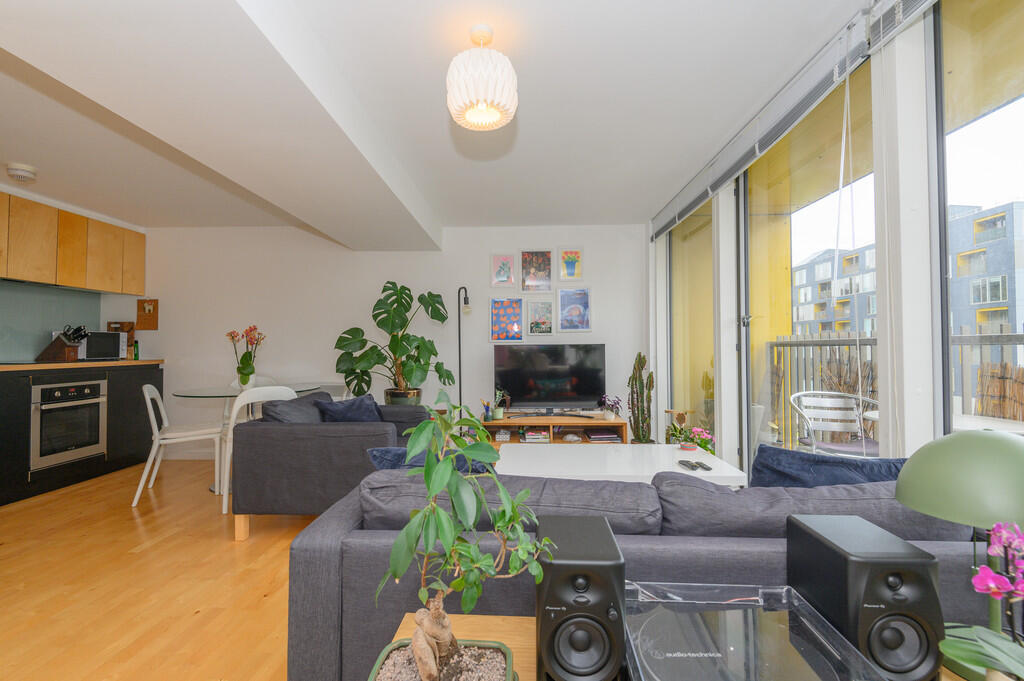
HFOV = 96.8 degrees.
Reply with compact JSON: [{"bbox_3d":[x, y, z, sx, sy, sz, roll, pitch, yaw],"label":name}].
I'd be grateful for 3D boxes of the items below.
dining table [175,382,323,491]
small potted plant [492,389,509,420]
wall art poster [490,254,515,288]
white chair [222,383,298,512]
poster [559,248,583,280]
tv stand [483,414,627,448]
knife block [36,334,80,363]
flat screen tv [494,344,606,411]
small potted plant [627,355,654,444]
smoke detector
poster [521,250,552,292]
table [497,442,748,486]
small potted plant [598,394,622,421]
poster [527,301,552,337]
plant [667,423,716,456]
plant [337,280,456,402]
[{"bbox_3d":[-2.063,0.753,3.568,1.000,0.720,1.000,0,-1,2],"label":"dining table"},{"bbox_3d":[-0.092,0.537,3.825,0.140,0.265,0.130,0,-1,2],"label":"small potted plant"},{"bbox_3d":[-0.086,-0.647,4.267,0.235,0.320,0.020,0,-1,2],"label":"wall art poster"},{"bbox_3d":[-1.763,0.710,3.215,0.490,0.790,0.490,0,-1,-34],"label":"white chair"},{"bbox_3d":[0.555,-0.709,4.246,0.225,0.315,0.025,0,-1,2],"label":"poster"},{"bbox_3d":[0.350,0.887,3.885,1.140,0.440,0.550,0,-1,2],"label":"tv stand"},{"bbox_3d":[-3.607,0.067,3.606,0.250,0.225,0.100,0,-1,2],"label":"knife block"},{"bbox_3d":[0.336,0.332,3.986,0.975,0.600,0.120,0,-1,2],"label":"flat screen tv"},{"bbox_3d":[1.094,0.600,3.841,0.220,1.000,0.220,0,-1,2],"label":"small potted plant"},{"bbox_3d":[-3.177,-1.080,2.944,0.125,0.065,0.125,0,-1,2],"label":"smoke detector"},{"bbox_3d":[0.233,-0.641,4.253,0.310,0.415,0.025,0,-1,2],"label":"poster"},{"bbox_3d":[0.528,0.865,2.515,1.200,0.430,0.700,0,-1,2],"label":"table"},{"bbox_3d":[0.823,0.560,3.800,0.195,0.215,0.170,0,-1,2],"label":"small potted plant"},{"bbox_3d":[0.269,-0.206,4.244,0.230,0.320,0.025,0,-1,2],"label":"poster"},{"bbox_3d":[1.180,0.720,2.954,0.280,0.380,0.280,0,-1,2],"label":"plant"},{"bbox_3d":[-0.950,0.098,3.706,0.920,1.100,0.780,0,-1,2],"label":"plant"}]

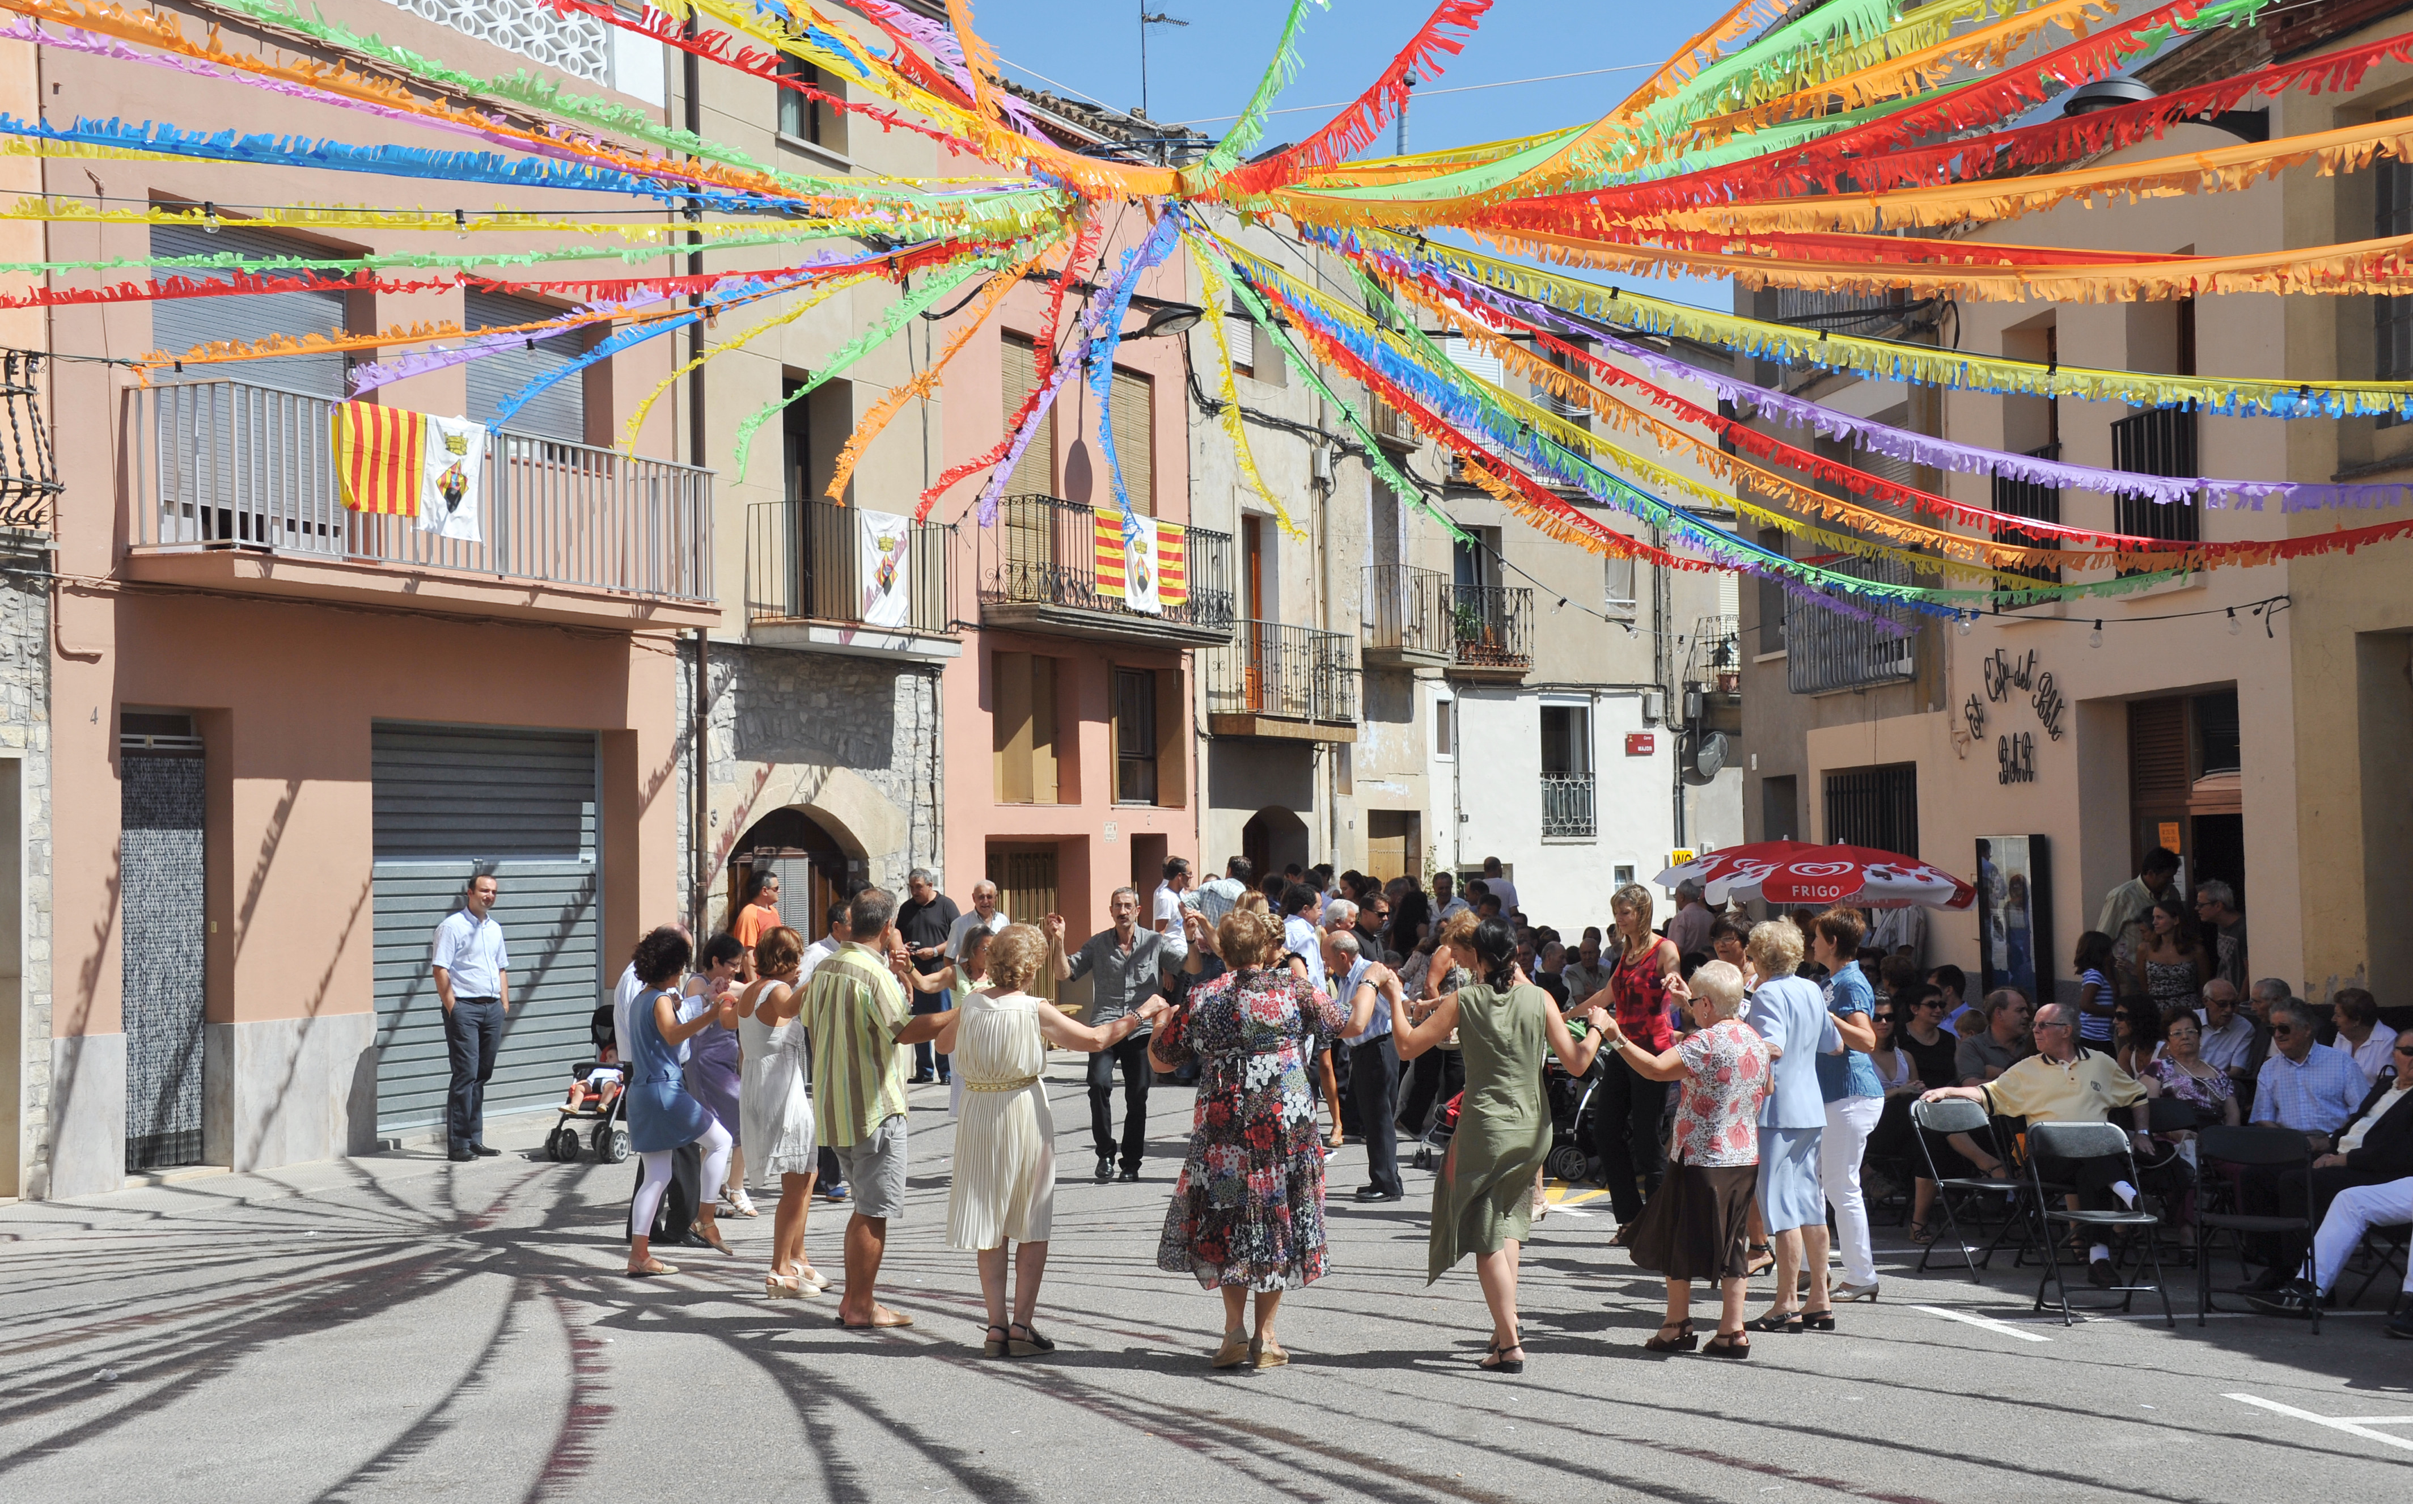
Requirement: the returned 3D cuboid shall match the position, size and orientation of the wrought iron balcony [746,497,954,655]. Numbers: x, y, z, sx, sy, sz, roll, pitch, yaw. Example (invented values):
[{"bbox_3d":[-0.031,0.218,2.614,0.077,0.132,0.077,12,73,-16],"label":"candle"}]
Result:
[{"bbox_3d":[-2.802,-1.404,25.900,0.600,1.050,2.320,-2,-2,23],"label":"wrought iron balcony"}]

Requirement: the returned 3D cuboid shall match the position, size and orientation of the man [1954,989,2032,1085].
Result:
[{"bbox_3d":[3.664,1.709,14.921,0.550,1.250,0.750,0,-2,-23],"label":"man"}]

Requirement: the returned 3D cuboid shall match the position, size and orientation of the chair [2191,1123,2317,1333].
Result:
[{"bbox_3d":[3.988,1.798,12.200,0.450,0.760,0.460,-2,-2,27],"label":"chair"}]

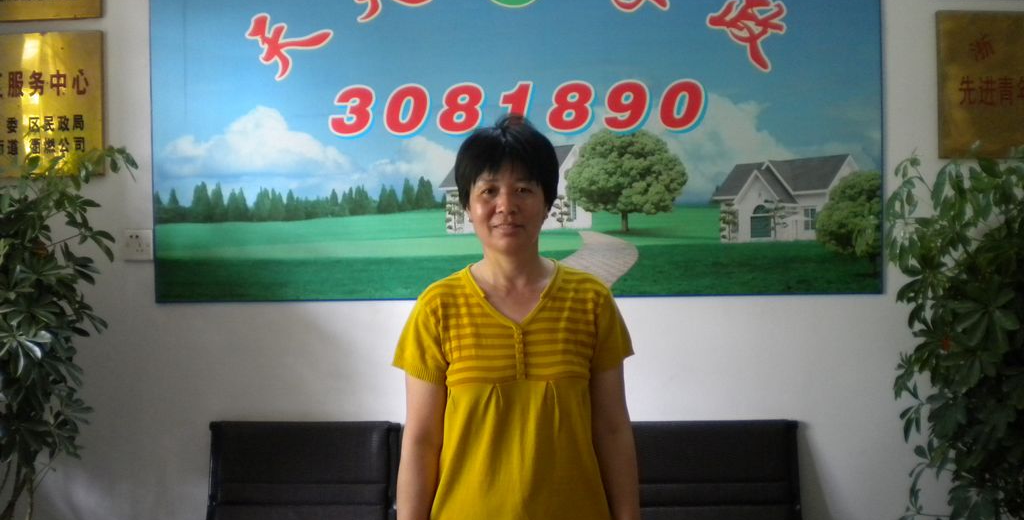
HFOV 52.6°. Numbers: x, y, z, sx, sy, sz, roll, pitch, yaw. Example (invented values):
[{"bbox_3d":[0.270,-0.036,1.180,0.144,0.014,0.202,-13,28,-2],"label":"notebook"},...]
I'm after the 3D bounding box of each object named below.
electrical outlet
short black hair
[{"bbox_3d":[-1.040,-0.040,2.880,0.085,0.087,0.015,-1,3,0],"label":"electrical outlet"},{"bbox_3d":[-0.010,-0.175,1.880,0.190,0.180,0.210,-1,3,-1],"label":"short black hair"}]

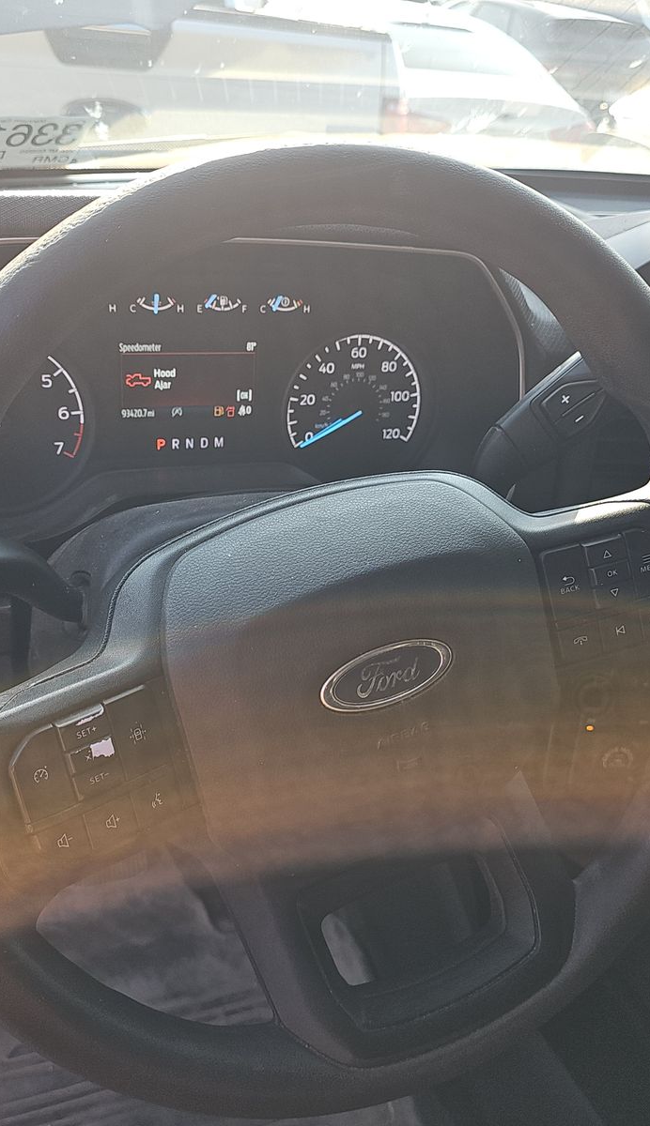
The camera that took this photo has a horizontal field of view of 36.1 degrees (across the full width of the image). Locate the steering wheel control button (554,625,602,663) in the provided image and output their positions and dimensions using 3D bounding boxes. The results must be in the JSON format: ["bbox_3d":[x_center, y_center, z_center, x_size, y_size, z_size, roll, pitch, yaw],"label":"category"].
[{"bbox_3d":[0.112,0.035,0.440,0.019,0.015,0.006,-14,7,-5],"label":"steering wheel control button"}]

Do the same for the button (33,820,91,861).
[{"bbox_3d":[-0.093,0.098,0.353,0.018,0.011,0.006,-20,9,-34],"label":"button"}]

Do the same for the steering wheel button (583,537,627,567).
[{"bbox_3d":[0.122,-0.005,0.437,0.018,0.011,0.006,-14,7,-5],"label":"steering wheel button"}]

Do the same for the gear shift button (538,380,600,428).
[{"bbox_3d":[0.122,-0.077,0.499,0.034,0.021,0.007,-34,16,-16],"label":"gear shift button"}]

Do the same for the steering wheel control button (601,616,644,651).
[{"bbox_3d":[0.131,0.030,0.442,0.019,0.013,0.006,-14,7,-5],"label":"steering wheel control button"}]

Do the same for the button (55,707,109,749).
[{"bbox_3d":[-0.087,0.060,0.359,0.018,0.011,0.006,-20,9,-34],"label":"button"}]

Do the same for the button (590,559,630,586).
[{"bbox_3d":[0.125,0.004,0.439,0.018,0.009,0.007,-15,8,-7],"label":"button"}]

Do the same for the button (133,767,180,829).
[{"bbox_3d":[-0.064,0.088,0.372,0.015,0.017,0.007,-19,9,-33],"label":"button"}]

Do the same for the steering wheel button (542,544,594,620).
[{"bbox_3d":[0.105,0.008,0.436,0.018,0.029,0.007,-15,8,-7],"label":"steering wheel button"}]

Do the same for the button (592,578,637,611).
[{"bbox_3d":[0.127,0.013,0.440,0.018,0.009,0.007,-15,8,-7],"label":"button"}]

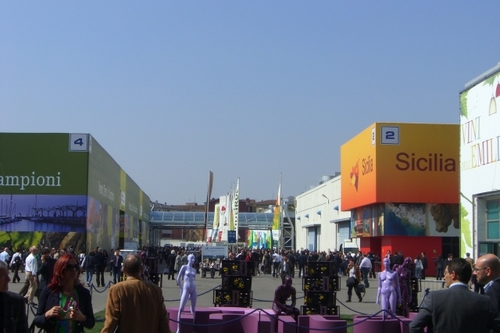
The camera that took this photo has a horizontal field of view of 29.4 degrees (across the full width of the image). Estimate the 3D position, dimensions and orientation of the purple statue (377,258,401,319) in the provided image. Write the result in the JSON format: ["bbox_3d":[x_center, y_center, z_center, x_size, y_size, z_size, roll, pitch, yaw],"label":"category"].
[{"bbox_3d":[2.863,2.755,19.687,0.500,1.699,0.380,-1,-5,10],"label":"purple statue"}]

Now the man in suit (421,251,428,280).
[{"bbox_3d":[11.098,6.307,60.686,0.360,1.740,0.480,2,-5,-15],"label":"man in suit"}]

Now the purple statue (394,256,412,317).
[{"bbox_3d":[3.314,2.829,20.634,0.480,1.719,0.400,0,-5,5],"label":"purple statue"}]

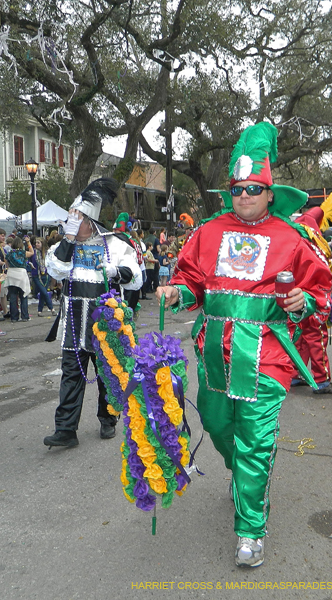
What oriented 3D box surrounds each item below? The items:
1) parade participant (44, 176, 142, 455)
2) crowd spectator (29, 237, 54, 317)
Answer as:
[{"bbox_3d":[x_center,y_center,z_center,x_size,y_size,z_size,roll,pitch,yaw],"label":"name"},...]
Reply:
[{"bbox_3d":[-0.542,0.086,4.131,0.680,1.880,0.550,1,6,22],"label":"parade participant"},{"bbox_3d":[-2.587,-0.501,11.905,0.460,1.610,0.420,0,5,0],"label":"crowd spectator"}]

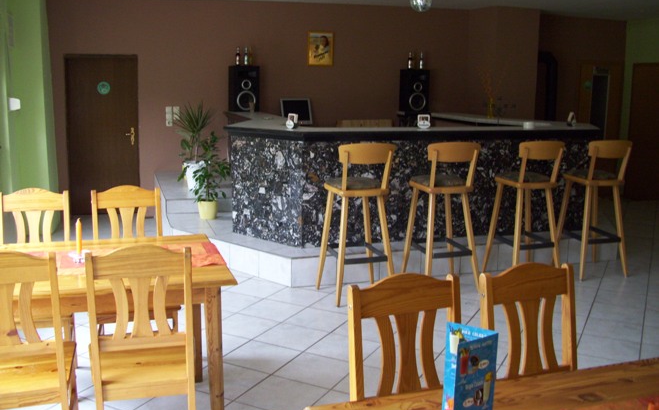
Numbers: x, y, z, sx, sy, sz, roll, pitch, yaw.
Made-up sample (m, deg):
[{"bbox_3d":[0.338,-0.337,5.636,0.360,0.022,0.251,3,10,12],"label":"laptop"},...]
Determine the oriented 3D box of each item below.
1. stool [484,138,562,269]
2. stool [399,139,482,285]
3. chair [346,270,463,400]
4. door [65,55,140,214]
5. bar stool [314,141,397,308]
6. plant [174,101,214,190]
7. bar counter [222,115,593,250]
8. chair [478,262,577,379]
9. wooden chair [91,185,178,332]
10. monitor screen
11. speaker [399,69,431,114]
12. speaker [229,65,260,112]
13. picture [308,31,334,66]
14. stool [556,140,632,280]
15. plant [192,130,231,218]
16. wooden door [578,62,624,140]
[{"bbox_3d":[1.668,0.046,5.488,0.475,1.150,0.480,-2,10,-16],"label":"stool"},{"bbox_3d":[0.903,0.084,5.190,0.475,1.150,0.480,-2,10,-16],"label":"stool"},{"bbox_3d":[0.315,0.753,1.926,0.420,0.980,0.480,-2,11,-21],"label":"chair"},{"bbox_3d":[-2.758,-0.839,7.871,0.860,1.970,0.070,0,10,-3],"label":"door"},{"bbox_3d":[0.214,0.123,4.888,0.475,1.150,0.480,-2,10,-19],"label":"bar stool"},{"bbox_3d":[-1.491,-0.630,7.150,0.440,1.050,0.420,1,10,-5],"label":"plant"},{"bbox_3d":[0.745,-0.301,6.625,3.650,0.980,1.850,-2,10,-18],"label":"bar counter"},{"bbox_3d":[0.739,0.706,1.998,0.420,0.970,0.470,-3,10,-22],"label":"chair"},{"bbox_3d":[-1.062,0.434,3.521,0.420,0.980,0.480,-2,11,-21],"label":"wooden chair"},{"bbox_3d":[-0.367,-1.049,7.300,0.340,0.300,0.080,-2,-3,-20],"label":"monitor screen"},{"bbox_3d":[0.983,-1.292,7.400,0.310,0.515,0.280,0,10,-6],"label":"speaker"},{"bbox_3d":[-0.962,-1.312,7.350,0.310,0.515,0.280,-1,11,-16],"label":"speaker"},{"bbox_3d":[-0.098,-1.913,7.913,0.325,0.450,0.030,0,10,-5],"label":"picture"},{"bbox_3d":[2.316,0.022,5.692,0.475,1.150,0.480,-2,10,-14],"label":"stool"},{"bbox_3d":[-1.227,-0.311,6.700,0.420,0.920,0.400,1,10,-5],"label":"plant"},{"bbox_3d":[3.950,-1.062,9.444,0.720,2.000,0.070,-1,10,-13],"label":"wooden door"}]

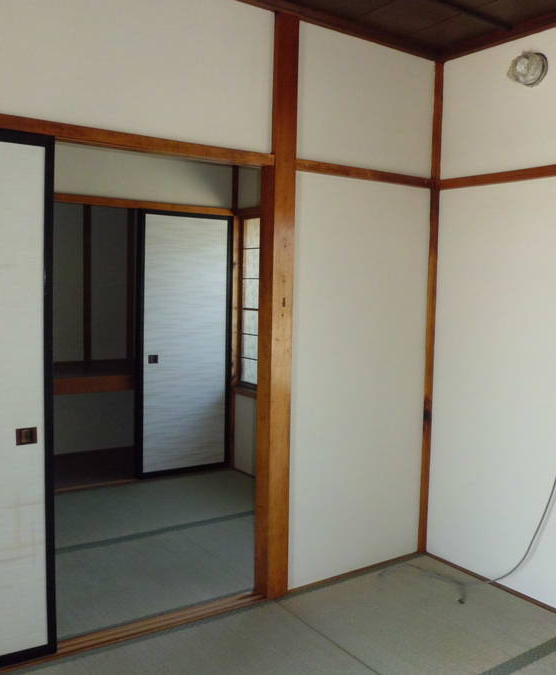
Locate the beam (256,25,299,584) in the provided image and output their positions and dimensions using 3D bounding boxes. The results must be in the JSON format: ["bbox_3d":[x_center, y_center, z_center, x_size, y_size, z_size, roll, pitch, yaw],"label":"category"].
[{"bbox_3d":[-0.006,-0.091,2.794,0.107,2.362,0.100,-2,5,-34],"label":"beam"}]

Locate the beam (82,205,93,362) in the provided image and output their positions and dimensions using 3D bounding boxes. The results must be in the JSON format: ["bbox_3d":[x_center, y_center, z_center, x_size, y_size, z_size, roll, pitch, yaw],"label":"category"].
[{"bbox_3d":[-1.395,-0.418,4.916,0.063,1.200,0.060,-2,5,-34],"label":"beam"}]

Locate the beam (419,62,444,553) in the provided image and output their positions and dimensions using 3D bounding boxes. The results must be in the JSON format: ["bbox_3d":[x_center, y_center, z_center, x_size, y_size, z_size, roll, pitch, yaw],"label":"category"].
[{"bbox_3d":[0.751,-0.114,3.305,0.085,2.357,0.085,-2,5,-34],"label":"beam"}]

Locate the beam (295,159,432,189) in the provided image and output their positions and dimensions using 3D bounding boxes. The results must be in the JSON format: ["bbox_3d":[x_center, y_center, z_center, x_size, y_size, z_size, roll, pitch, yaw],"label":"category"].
[{"bbox_3d":[0.401,-0.713,2.985,0.818,0.043,0.040,-2,5,-34],"label":"beam"}]

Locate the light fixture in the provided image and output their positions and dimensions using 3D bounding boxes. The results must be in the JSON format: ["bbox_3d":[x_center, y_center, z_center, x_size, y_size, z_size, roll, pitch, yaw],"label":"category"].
[{"bbox_3d":[1.018,-1.094,2.772,0.070,0.141,0.151,-2,5,-34],"label":"light fixture"}]

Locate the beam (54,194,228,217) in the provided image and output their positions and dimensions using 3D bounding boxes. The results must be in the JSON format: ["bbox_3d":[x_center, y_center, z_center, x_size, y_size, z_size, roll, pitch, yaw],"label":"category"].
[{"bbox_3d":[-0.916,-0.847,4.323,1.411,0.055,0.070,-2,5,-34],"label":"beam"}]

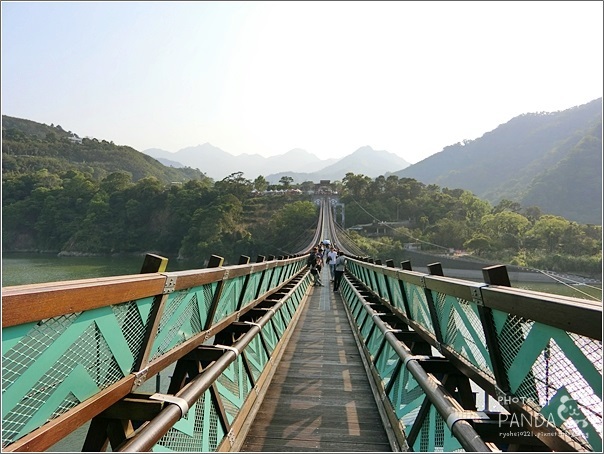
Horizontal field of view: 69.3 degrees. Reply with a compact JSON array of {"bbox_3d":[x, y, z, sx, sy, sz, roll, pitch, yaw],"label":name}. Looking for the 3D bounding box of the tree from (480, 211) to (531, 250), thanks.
[{"bbox_3d":[69.915,1.890,150.000,16.500,14.500,15.000,1,1,27],"label":"tree"}]

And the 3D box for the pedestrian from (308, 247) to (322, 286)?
[{"bbox_3d":[0.606,1.782,19.600,0.600,1.780,0.520,1,1,12],"label":"pedestrian"}]

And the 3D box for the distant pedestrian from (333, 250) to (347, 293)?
[{"bbox_3d":[1.524,1.826,17.600,0.500,1.610,0.500,0,1,-37],"label":"distant pedestrian"}]

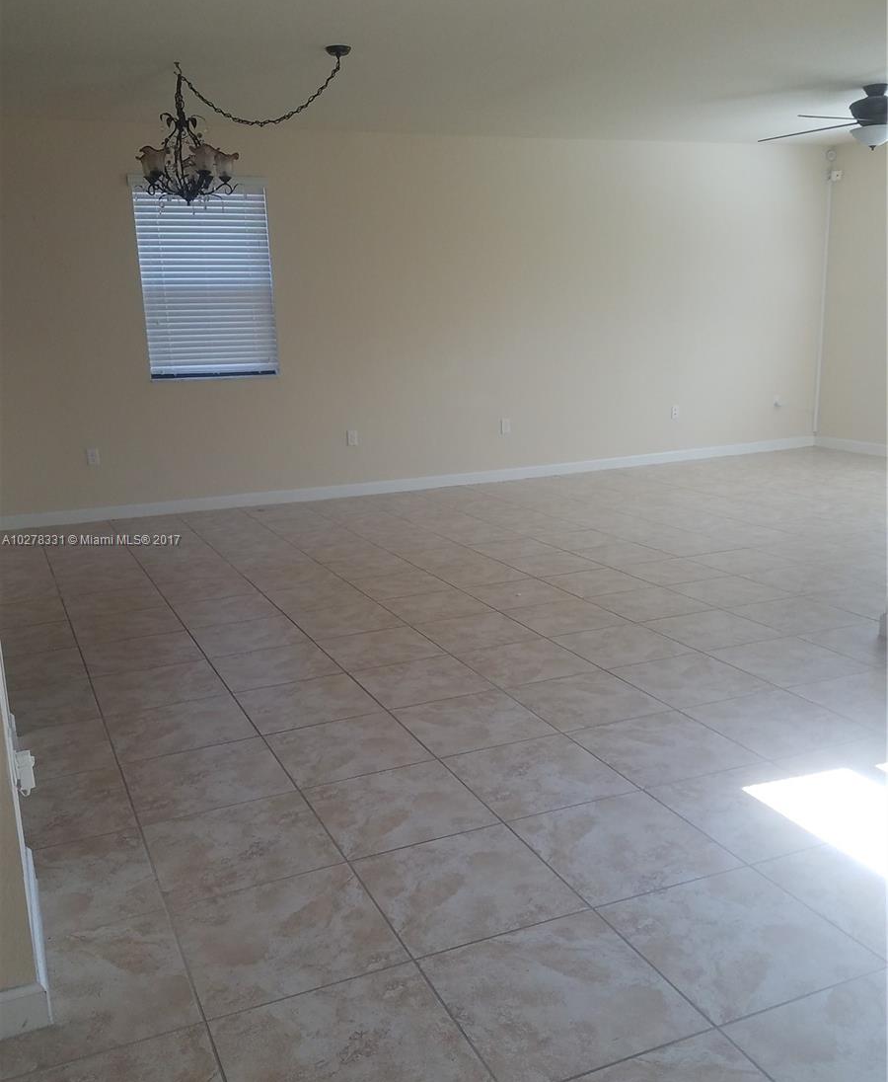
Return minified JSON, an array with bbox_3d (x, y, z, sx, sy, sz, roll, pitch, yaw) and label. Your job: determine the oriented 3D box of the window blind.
[{"bbox_3d":[-1.734,-1.928,6.549,0.930,1.380,0.070,-7,15,-20],"label":"window blind"}]

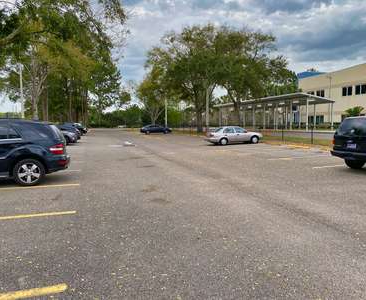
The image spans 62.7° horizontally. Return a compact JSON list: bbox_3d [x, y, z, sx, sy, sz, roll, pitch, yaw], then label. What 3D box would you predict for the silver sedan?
[{"bbox_3d":[3.862,-1.159,23.008,4.420,1.380,1.700,-2,5,-16],"label":"silver sedan"}]

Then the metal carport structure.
[{"bbox_3d":[16.156,-7.473,63.771,6.600,5.890,35.100,-2,5,-16],"label":"metal carport structure"}]

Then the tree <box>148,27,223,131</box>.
[{"bbox_3d":[0.524,-11.529,48.773,12.200,17.120,12.000,-2,5,-16],"label":"tree"}]

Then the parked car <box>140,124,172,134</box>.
[{"bbox_3d":[-4.202,-3.209,45.767,4.750,1.440,1.820,-2,5,-16],"label":"parked car"}]

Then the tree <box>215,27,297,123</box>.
[{"bbox_3d":[9.797,-9.627,41.655,11.200,14.520,11.000,-2,5,-16],"label":"tree"}]

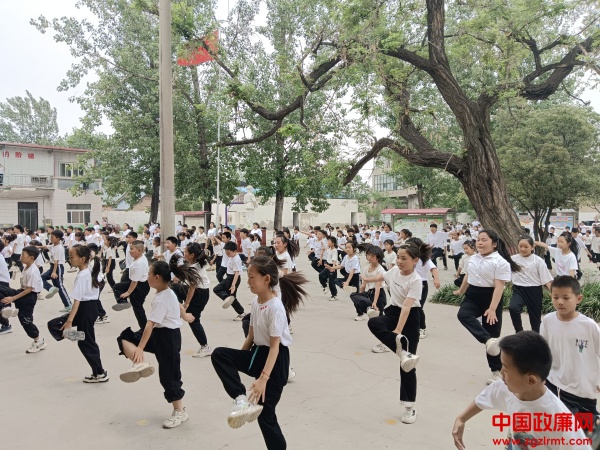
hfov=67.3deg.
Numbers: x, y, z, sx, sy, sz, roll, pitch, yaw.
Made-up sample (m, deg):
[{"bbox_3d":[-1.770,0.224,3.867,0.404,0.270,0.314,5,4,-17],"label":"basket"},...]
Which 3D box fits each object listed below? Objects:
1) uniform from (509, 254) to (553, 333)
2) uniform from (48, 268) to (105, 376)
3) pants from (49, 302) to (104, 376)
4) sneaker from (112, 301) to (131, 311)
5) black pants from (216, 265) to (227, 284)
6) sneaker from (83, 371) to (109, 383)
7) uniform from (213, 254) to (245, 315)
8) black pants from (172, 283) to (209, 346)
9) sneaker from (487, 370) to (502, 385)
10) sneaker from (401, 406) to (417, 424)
[{"bbox_3d":[2.419,0.827,4.750,0.330,1.020,0.410,0,0,-44],"label":"uniform"},{"bbox_3d":[-2.049,0.898,4.150,0.480,1.000,0.360,0,0,-30],"label":"uniform"},{"bbox_3d":[-2.160,1.110,4.380,0.500,0.720,0.380,0,0,-28],"label":"pants"},{"bbox_3d":[-2.075,0.949,5.250,0.225,0.090,0.100,-9,40,-12],"label":"sneaker"},{"bbox_3d":[-1.409,1.004,8.300,0.360,0.630,0.290,0,0,-30],"label":"black pants"},{"bbox_3d":[-1.965,1.458,4.330,0.235,0.095,0.090,0,2,-8],"label":"sneaker"},{"bbox_3d":[-1.087,0.904,6.850,0.460,0.930,0.360,0,0,-30],"label":"uniform"},{"bbox_3d":[-1.227,1.008,5.050,0.380,0.720,0.360,-1,2,-23],"label":"black pants"},{"bbox_3d":[1.899,1.475,4.400,0.245,0.110,0.095,0,0,-37],"label":"sneaker"},{"bbox_3d":[0.863,1.480,3.570,0.090,0.100,0.240,0,0,25],"label":"sneaker"}]

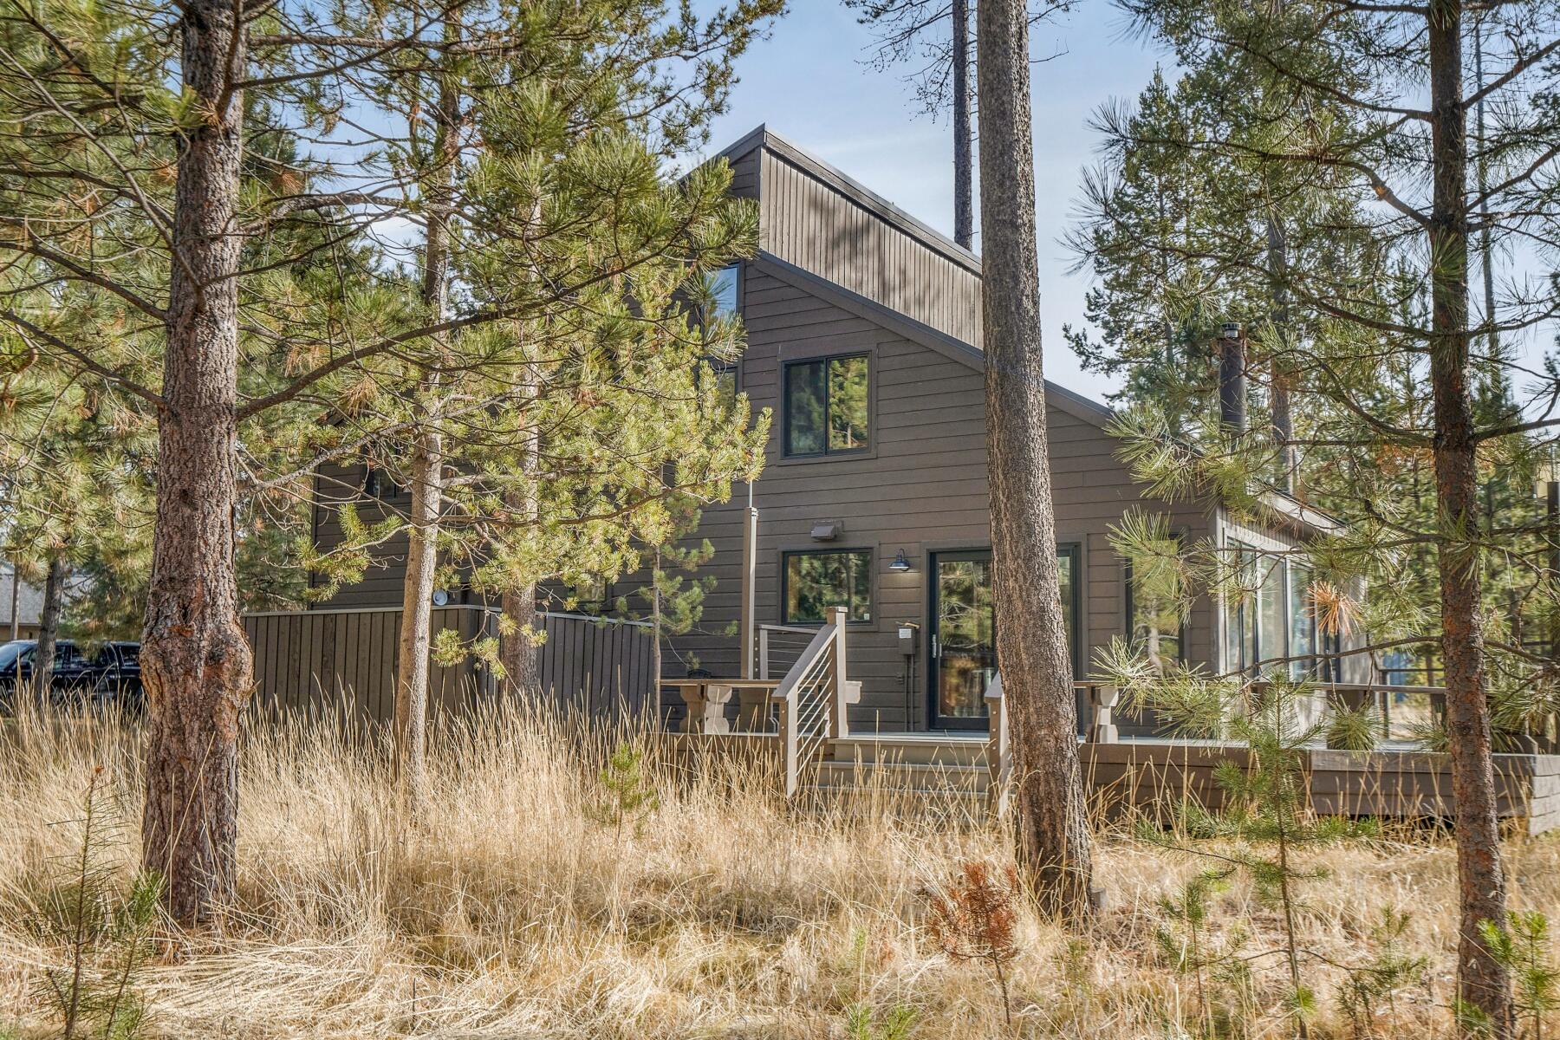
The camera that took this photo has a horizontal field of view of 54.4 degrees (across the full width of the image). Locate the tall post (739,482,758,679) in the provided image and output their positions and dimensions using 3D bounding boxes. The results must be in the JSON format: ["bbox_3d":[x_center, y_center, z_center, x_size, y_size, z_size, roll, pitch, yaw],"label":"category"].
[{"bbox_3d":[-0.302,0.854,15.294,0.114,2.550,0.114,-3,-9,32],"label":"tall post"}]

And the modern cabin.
[{"bbox_3d":[0.686,-0.667,22.159,14.157,7.880,7.277,-3,-8,32],"label":"modern cabin"}]

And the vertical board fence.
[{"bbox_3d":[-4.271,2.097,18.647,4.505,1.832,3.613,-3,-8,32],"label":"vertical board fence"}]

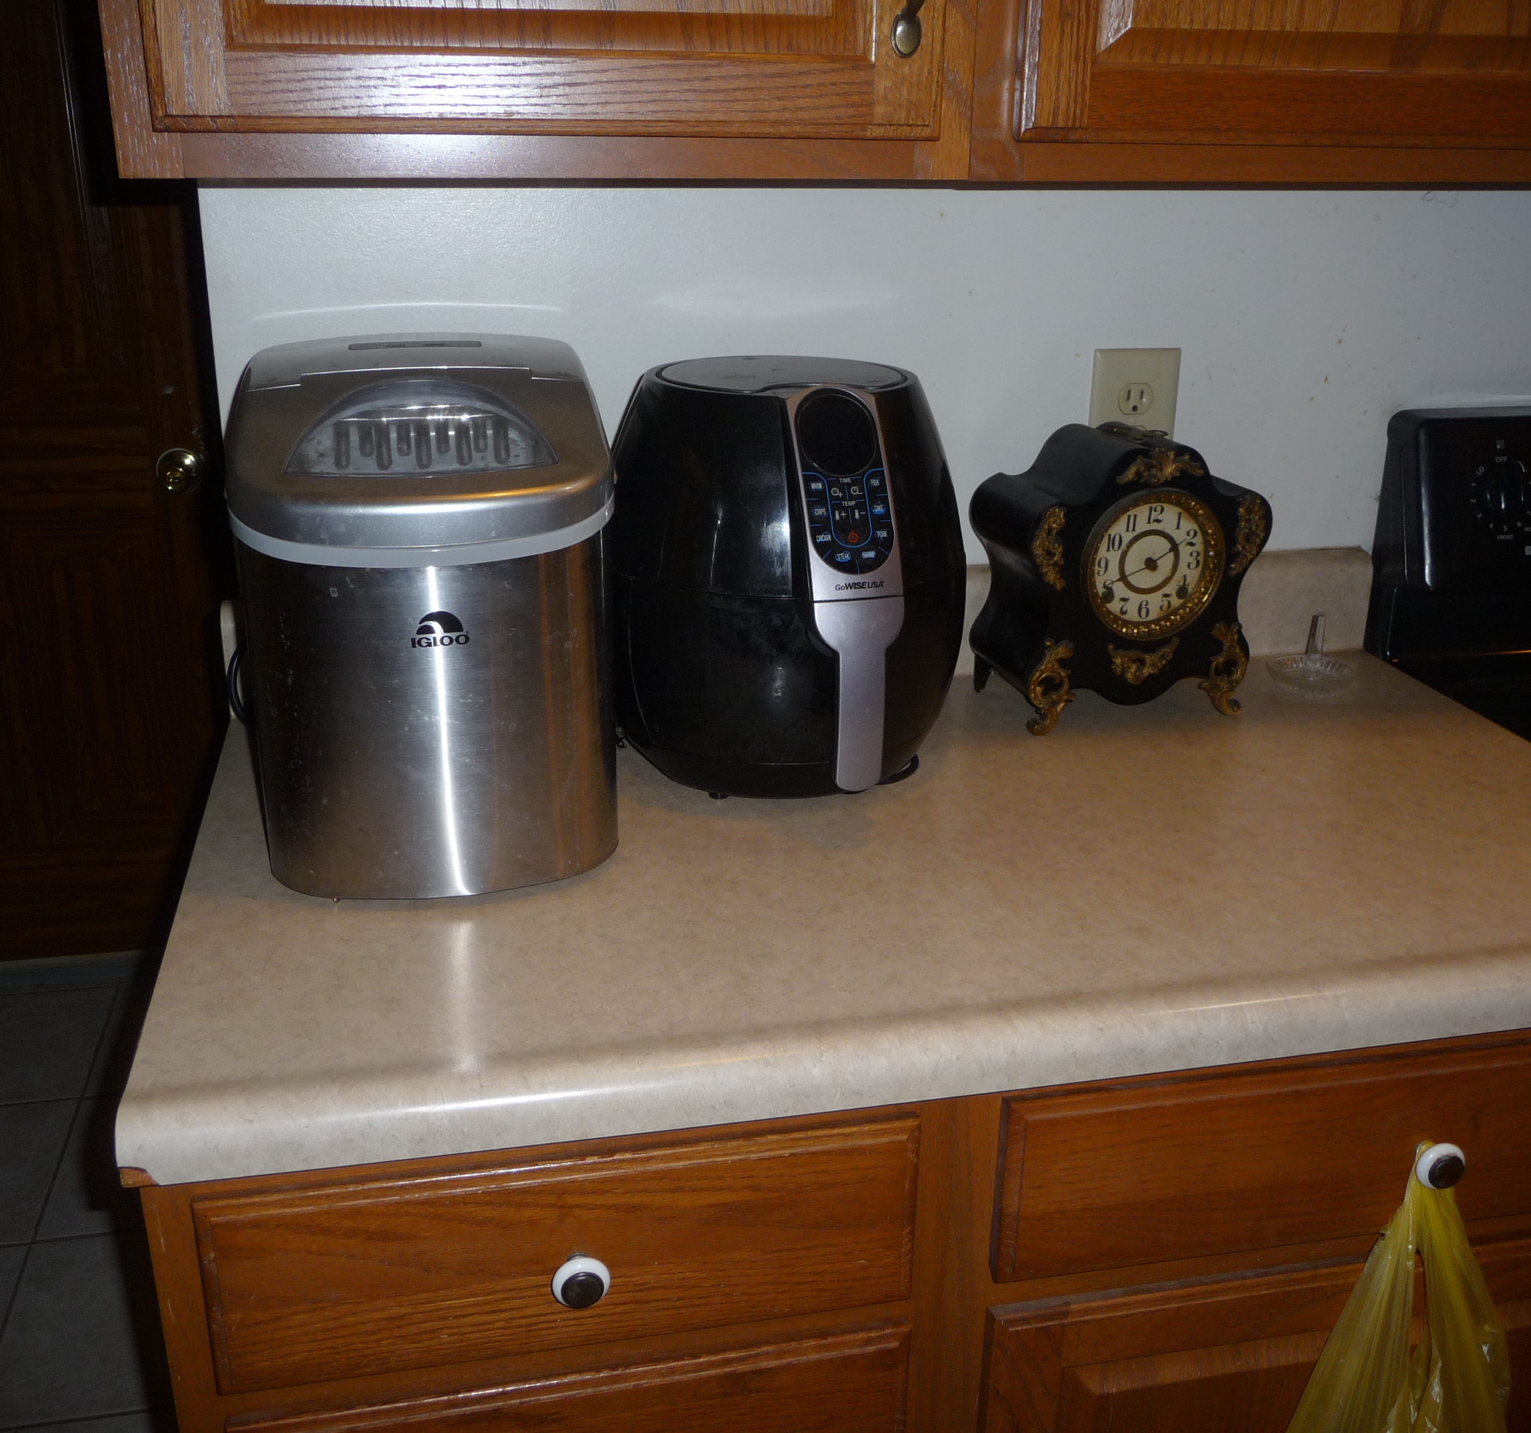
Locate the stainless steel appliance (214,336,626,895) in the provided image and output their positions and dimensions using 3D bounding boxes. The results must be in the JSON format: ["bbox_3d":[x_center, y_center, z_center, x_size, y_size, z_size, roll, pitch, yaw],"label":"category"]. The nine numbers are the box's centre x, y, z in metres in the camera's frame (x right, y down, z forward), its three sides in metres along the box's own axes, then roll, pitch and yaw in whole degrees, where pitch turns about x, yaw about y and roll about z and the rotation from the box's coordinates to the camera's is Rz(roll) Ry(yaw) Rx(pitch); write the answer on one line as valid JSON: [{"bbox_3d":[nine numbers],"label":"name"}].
[{"bbox_3d":[-0.245,-0.091,1.136,0.250,0.333,0.358,-5,21,-14],"label":"stainless steel appliance"}]

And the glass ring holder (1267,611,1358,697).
[{"bbox_3d":[0.520,-0.064,1.468,0.080,0.067,0.080,-4,21,-12],"label":"glass ring holder"}]

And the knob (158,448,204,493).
[{"bbox_3d":[-0.918,-0.378,2.412,0.067,0.067,0.062,-4,21,-12],"label":"knob"}]

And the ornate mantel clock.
[{"bbox_3d":[0.316,-0.136,1.383,0.234,0.256,0.138,-5,21,-16],"label":"ornate mantel clock"}]

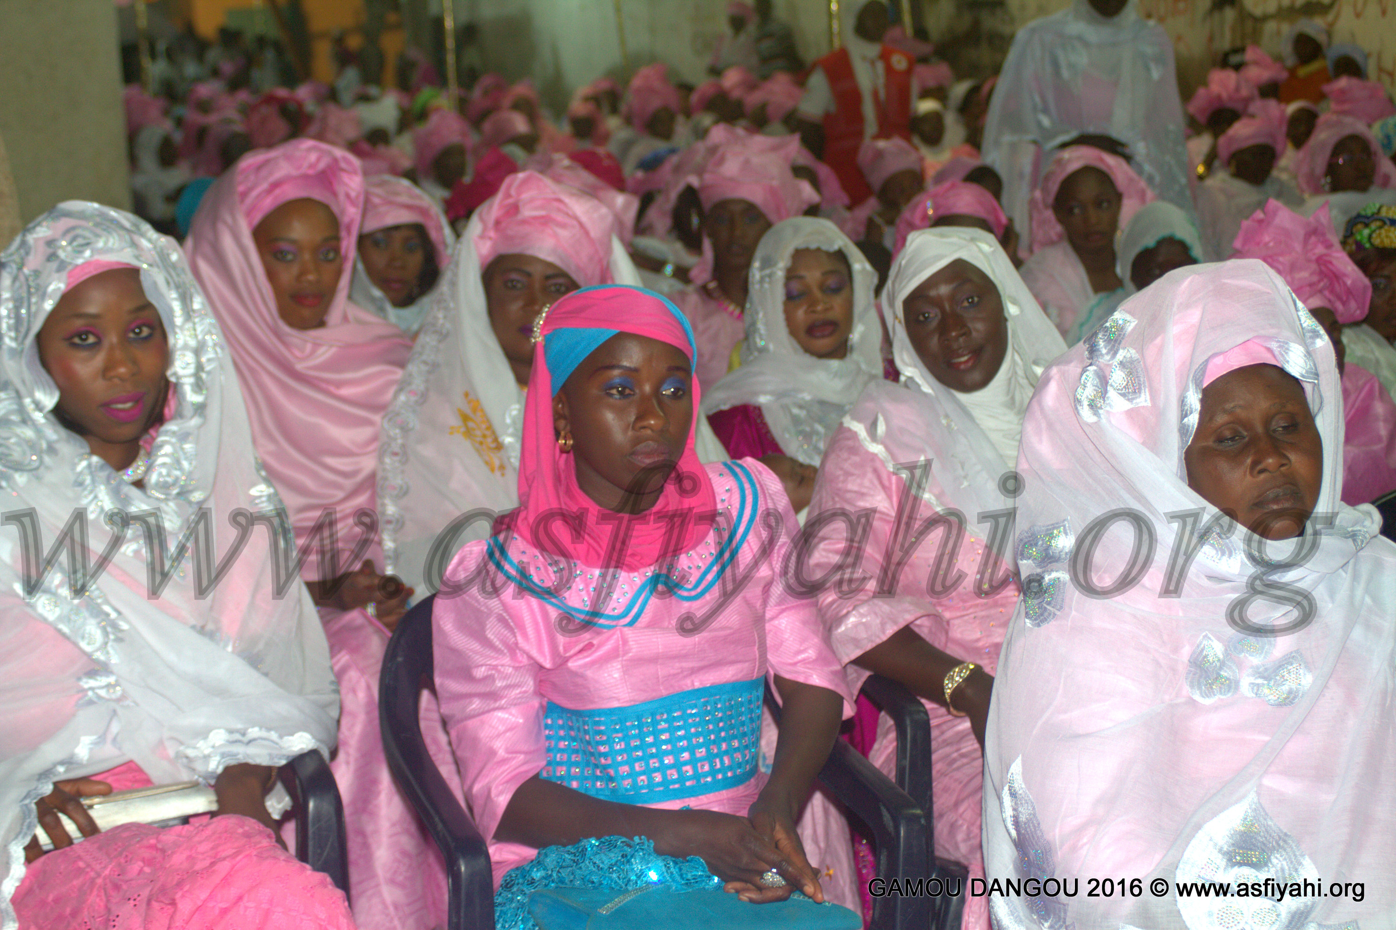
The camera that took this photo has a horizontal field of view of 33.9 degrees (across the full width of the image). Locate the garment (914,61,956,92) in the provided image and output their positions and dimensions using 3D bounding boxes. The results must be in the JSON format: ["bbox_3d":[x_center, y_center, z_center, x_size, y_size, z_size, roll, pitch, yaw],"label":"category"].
[{"bbox_3d":[1.270,-2.087,12.300,0.250,0.180,0.250,-4,10,-15],"label":"garment"}]

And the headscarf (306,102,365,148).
[{"bbox_3d":[-1.781,-1.655,11.200,0.300,0.270,0.280,-5,10,-20],"label":"headscarf"}]

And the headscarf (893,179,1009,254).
[{"bbox_3d":[0.463,-0.430,4.220,0.220,0.200,0.250,-3,11,-18],"label":"headscarf"}]

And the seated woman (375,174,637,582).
[{"bbox_3d":[-0.201,0.255,3.385,0.550,1.330,0.800,-4,10,-12],"label":"seated woman"}]

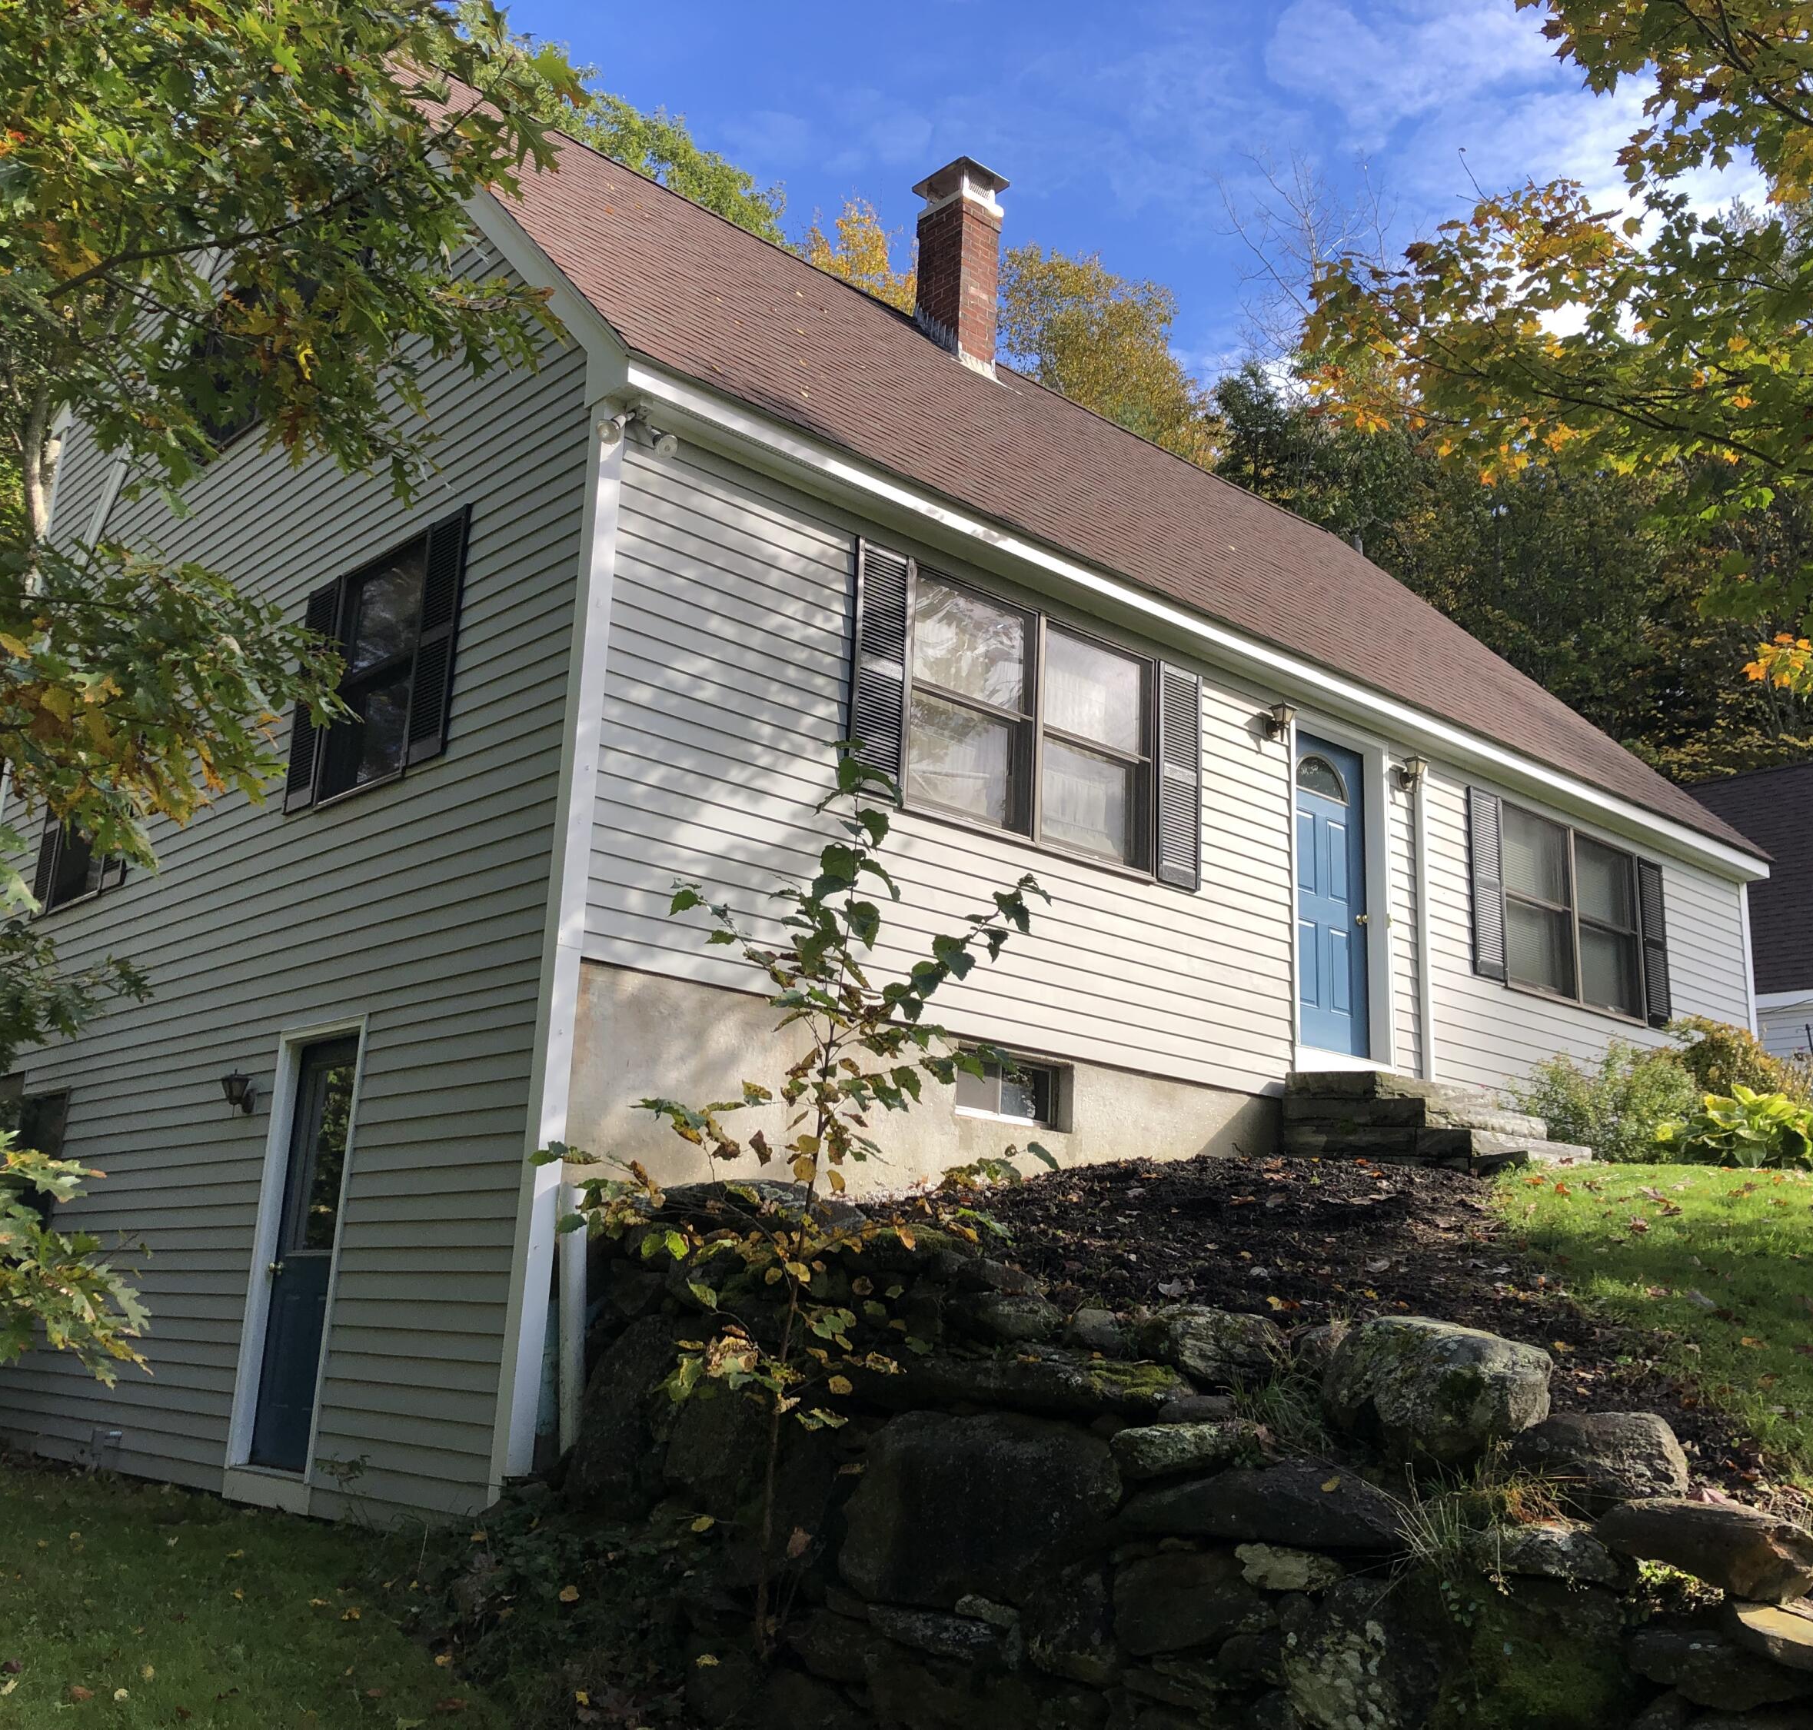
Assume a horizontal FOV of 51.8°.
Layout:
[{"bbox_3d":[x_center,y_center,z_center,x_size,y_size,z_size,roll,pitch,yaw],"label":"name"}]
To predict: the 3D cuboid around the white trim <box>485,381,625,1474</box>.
[{"bbox_3d":[-1.435,0.191,7.857,0.115,4.606,0.119,15,-19,-41],"label":"white trim"}]

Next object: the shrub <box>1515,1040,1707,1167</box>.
[{"bbox_3d":[4.438,1.498,11.798,1.200,0.760,1.000,15,-19,-40],"label":"shrub"}]

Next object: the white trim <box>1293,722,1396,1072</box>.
[{"bbox_3d":[2.692,0.180,11.595,1.040,2.150,0.130,15,-19,-40],"label":"white trim"}]

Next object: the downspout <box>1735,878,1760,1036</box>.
[{"bbox_3d":[6.923,1.330,15.336,0.130,2.400,0.120,15,-19,-40],"label":"downspout"}]

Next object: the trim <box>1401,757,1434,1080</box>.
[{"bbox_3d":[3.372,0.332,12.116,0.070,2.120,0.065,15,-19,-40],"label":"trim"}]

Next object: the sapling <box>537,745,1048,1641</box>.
[{"bbox_3d":[-0.369,1.022,6.206,1.550,2.950,1.450,2,-14,1],"label":"sapling"}]

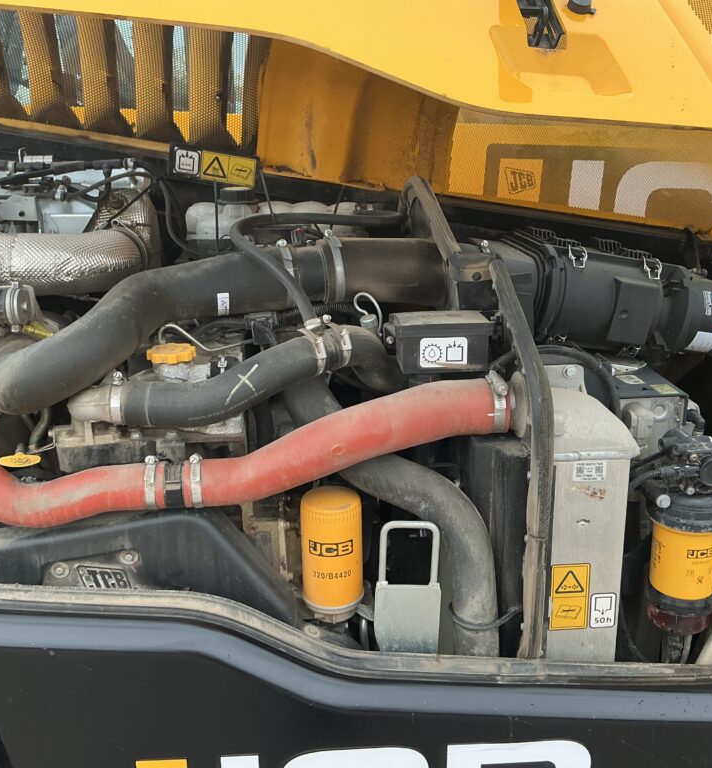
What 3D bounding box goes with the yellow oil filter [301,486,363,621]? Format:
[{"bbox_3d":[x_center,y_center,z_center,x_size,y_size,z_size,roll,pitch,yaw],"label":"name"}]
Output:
[{"bbox_3d":[-0.036,0.257,1.275,0.094,0.178,0.094,-1,17,1],"label":"yellow oil filter"}]

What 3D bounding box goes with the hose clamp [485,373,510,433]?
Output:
[{"bbox_3d":[0.184,0.024,1.075,0.018,0.080,0.080,-7,17,-1],"label":"hose clamp"}]

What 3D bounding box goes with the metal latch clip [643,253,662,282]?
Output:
[{"bbox_3d":[0.512,-0.201,1.430,0.029,0.043,0.014,7,-19,-5],"label":"metal latch clip"}]

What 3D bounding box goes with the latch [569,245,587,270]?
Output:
[{"bbox_3d":[0.383,-0.219,1.430,0.029,0.043,0.014,7,-19,-5],"label":"latch"}]

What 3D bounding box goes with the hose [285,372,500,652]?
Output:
[{"bbox_3d":[0.047,0.202,1.228,0.292,0.386,0.283,-2,17,-2],"label":"hose"}]

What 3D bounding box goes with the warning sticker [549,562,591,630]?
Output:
[{"bbox_3d":[0.289,0.289,1.120,0.051,0.096,0.002,-2,17,-2],"label":"warning sticker"}]

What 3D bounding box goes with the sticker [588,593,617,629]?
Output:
[{"bbox_3d":[0.335,0.307,1.122,0.035,0.053,0.002,-2,17,-2],"label":"sticker"}]

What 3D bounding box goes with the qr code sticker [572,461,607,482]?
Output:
[{"bbox_3d":[0.303,0.114,1.075,0.041,0.028,0.001,-2,17,-2],"label":"qr code sticker"}]

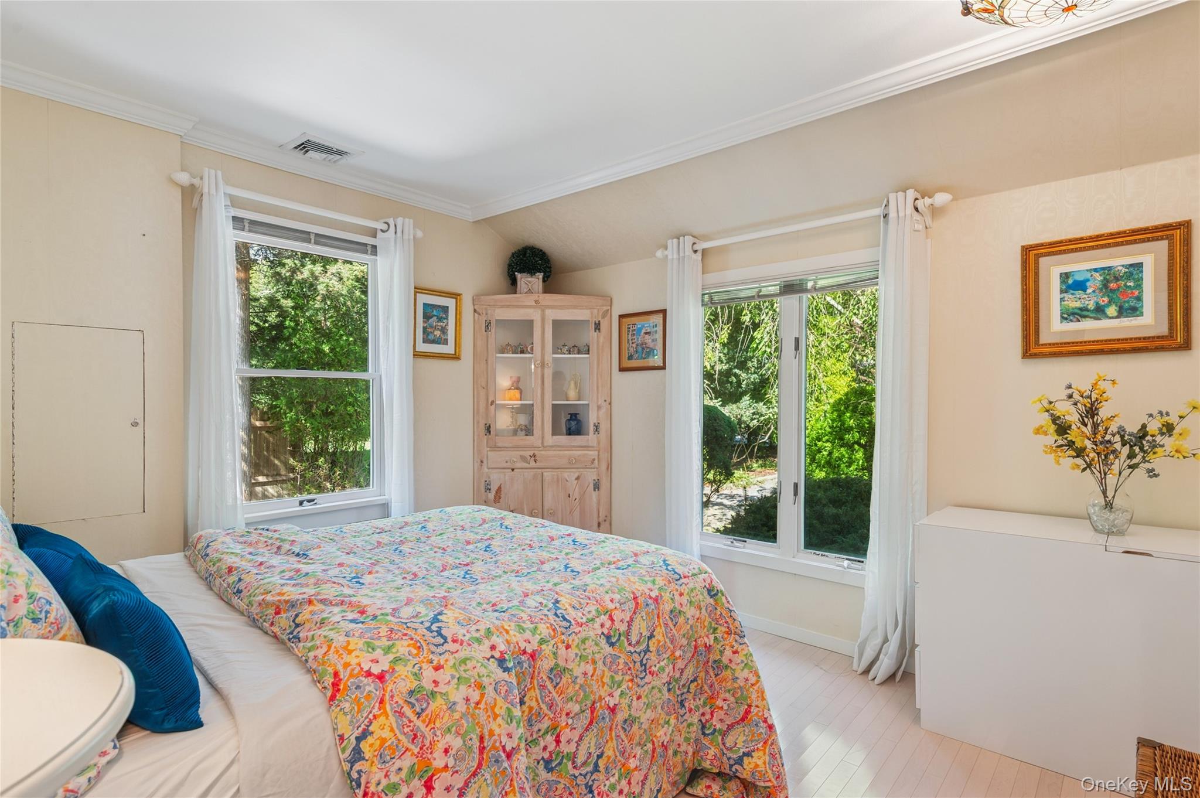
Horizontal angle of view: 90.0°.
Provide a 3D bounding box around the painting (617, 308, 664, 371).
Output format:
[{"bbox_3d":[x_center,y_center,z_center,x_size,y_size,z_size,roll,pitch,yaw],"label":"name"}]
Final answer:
[{"bbox_3d":[0.253,-0.352,3.651,0.350,0.358,0.030,0,0,40],"label":"painting"}]

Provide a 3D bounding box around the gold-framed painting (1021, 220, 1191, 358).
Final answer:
[{"bbox_3d":[1.901,-0.396,2.276,0.491,0.456,0.040,0,0,40],"label":"gold-framed painting"}]

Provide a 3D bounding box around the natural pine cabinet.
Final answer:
[{"bbox_3d":[-0.375,0.288,3.991,0.861,1.893,0.440,0,0,-4],"label":"natural pine cabinet"}]

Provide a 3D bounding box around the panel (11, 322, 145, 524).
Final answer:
[{"bbox_3d":[-2.004,0.093,2.322,0.025,0.740,0.389,0,0,42],"label":"panel"}]

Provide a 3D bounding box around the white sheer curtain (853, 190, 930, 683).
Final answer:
[{"bbox_3d":[1.289,0.163,2.680,0.280,2.144,0.160,0,0,40],"label":"white sheer curtain"}]

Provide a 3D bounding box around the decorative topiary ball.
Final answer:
[{"bbox_3d":[-0.458,-0.856,3.880,0.285,0.275,0.280,0,0,-4],"label":"decorative topiary ball"}]

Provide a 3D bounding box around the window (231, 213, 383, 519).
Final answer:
[{"bbox_3d":[-1.464,-0.157,3.041,0.100,1.418,0.800,0,0,42],"label":"window"}]

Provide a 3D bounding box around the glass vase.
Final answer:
[{"bbox_3d":[1.816,0.375,2.135,0.168,0.185,0.168,0,0,40],"label":"glass vase"}]

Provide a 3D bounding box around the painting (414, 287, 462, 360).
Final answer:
[{"bbox_3d":[-0.971,-0.440,3.566,0.030,0.405,0.361,0,0,42],"label":"painting"}]

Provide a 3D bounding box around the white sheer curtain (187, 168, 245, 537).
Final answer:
[{"bbox_3d":[-1.697,0.081,2.656,0.130,2.167,0.210,0,0,42],"label":"white sheer curtain"}]

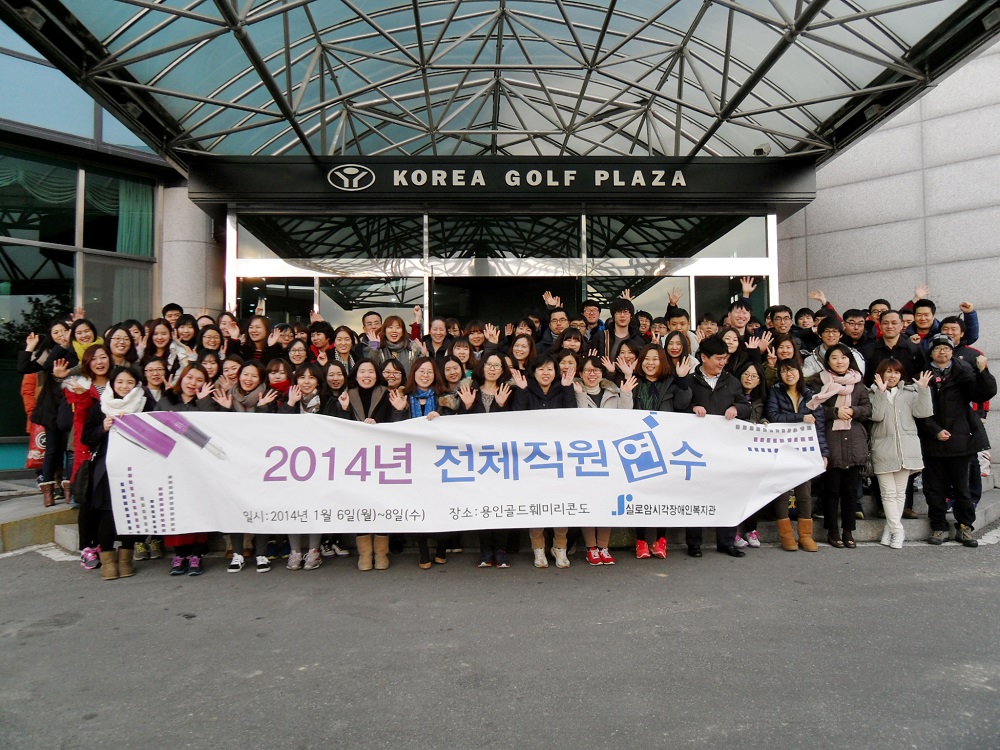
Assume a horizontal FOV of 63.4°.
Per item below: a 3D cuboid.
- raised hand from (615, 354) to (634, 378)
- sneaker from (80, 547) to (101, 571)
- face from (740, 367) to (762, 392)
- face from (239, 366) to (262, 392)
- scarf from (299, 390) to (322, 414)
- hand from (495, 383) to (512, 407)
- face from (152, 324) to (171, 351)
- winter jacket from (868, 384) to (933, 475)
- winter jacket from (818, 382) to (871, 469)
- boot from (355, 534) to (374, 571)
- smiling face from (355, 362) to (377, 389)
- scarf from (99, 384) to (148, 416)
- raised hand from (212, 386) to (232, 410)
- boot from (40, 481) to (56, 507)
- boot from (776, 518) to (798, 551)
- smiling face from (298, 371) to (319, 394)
[{"bbox_3d":[1.039,-0.066,6.700,0.160,0.190,0.080,-8,-3,12],"label":"raised hand"},{"bbox_3d":[-3.063,1.376,6.050,0.100,0.115,0.250,2,-4,-34],"label":"sneaker"},{"bbox_3d":[2.090,0.042,6.750,0.165,0.215,0.170,7,-3,29],"label":"face"},{"bbox_3d":[-1.891,0.026,6.120,0.155,0.205,0.150,7,-3,-16],"label":"face"},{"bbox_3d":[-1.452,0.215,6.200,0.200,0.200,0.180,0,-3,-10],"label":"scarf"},{"bbox_3d":[0.026,0.145,6.000,0.140,0.185,0.070,5,-3,0],"label":"hand"},{"bbox_3d":[-3.055,-0.334,7.300,0.160,0.210,0.150,1,-3,-21],"label":"face"},{"bbox_3d":[3.411,0.455,6.880,0.540,0.760,0.340,-1,-3,21],"label":"winter jacket"},{"bbox_3d":[2.853,0.409,6.680,0.430,0.730,0.300,-1,-3,14],"label":"winter jacket"},{"bbox_3d":[-1.030,1.343,6.140,0.120,0.245,0.270,0,-3,-13],"label":"boot"},{"bbox_3d":[-1.027,0.008,6.200,0.165,0.205,0.150,0,-2,-9],"label":"smiling face"},{"bbox_3d":[-2.790,0.185,6.000,0.335,0.250,0.280,1,-3,-21],"label":"scarf"},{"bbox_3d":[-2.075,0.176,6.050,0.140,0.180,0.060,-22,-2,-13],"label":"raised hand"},{"bbox_3d":[-4.186,1.108,7.500,0.130,0.220,0.250,0,-3,-14],"label":"boot"},{"bbox_3d":[2.432,1.347,6.830,0.120,0.260,0.270,0,-2,-3],"label":"boot"},{"bbox_3d":[-1.444,0.057,6.100,0.150,0.185,0.130,0,-3,-12],"label":"smiling face"}]

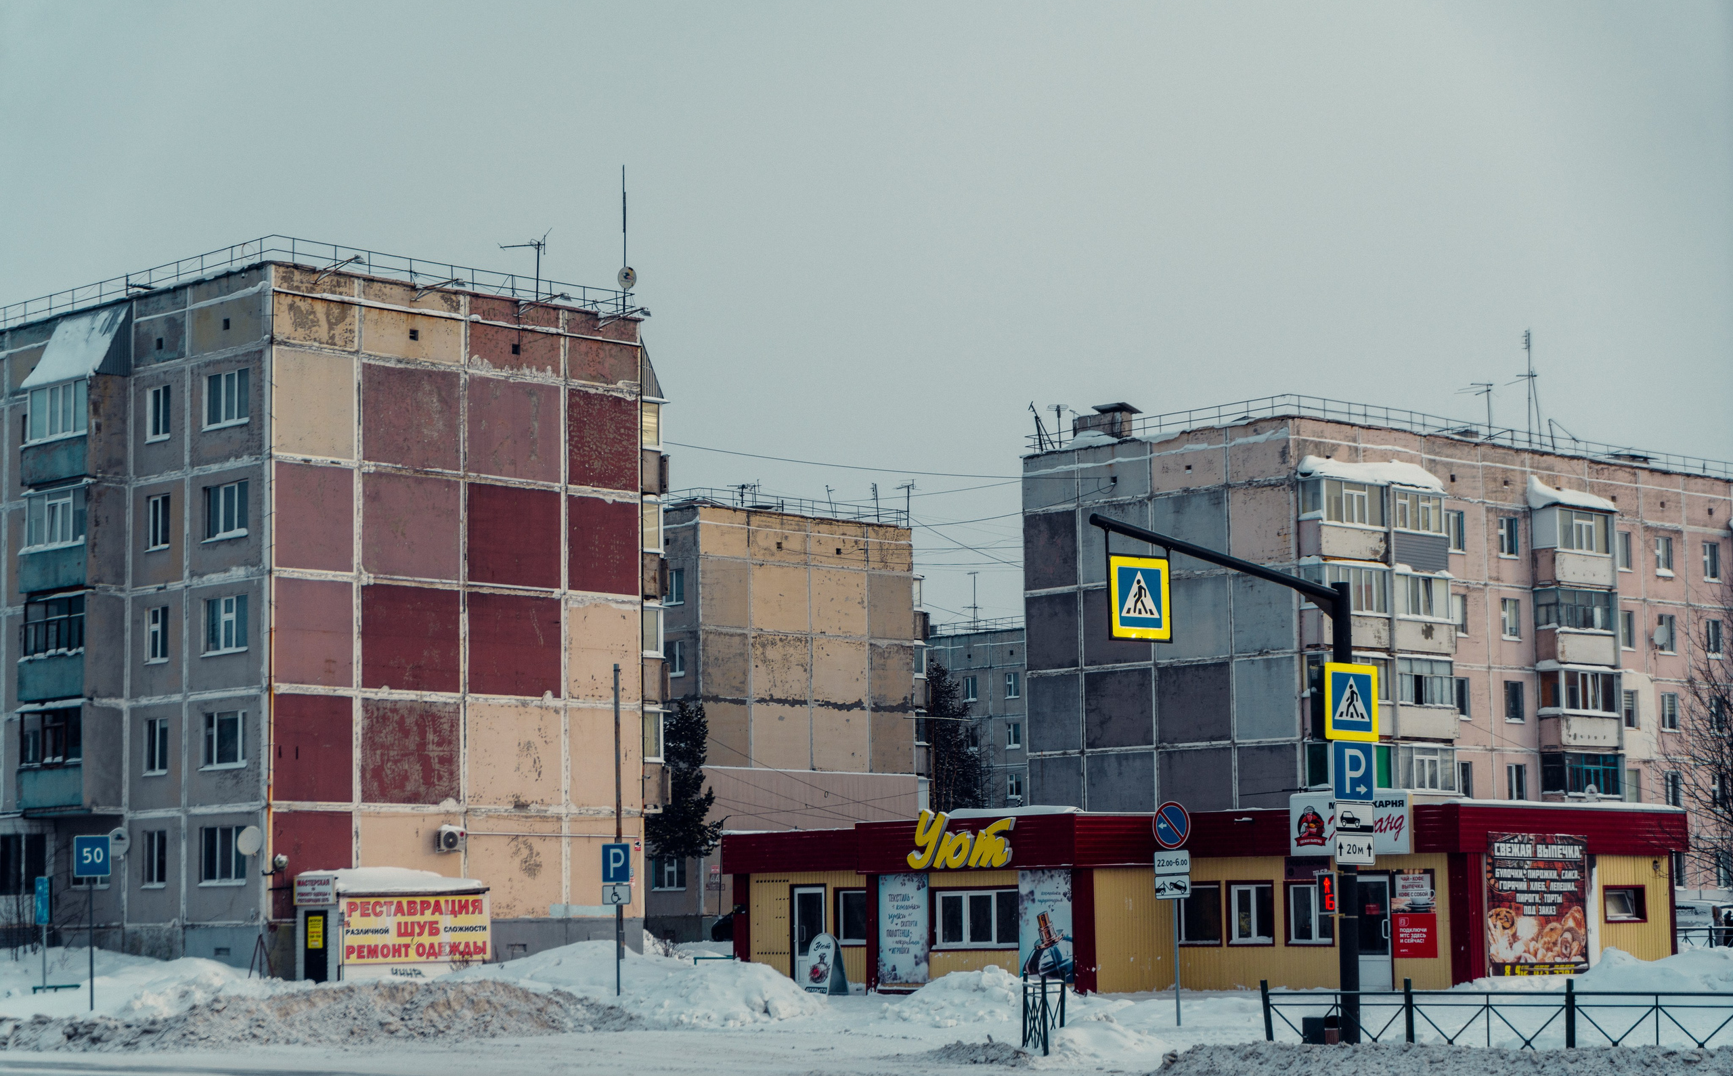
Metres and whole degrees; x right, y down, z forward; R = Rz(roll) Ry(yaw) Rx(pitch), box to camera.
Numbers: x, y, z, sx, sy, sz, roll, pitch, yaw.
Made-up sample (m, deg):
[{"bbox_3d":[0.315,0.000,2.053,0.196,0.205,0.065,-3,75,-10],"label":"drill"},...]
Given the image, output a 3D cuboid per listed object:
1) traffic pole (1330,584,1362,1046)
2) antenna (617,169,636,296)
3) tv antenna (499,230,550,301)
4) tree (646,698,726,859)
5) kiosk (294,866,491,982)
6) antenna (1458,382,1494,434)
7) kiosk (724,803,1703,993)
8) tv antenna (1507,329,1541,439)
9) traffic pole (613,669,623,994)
[{"bbox_3d":[5.710,3.290,40.102,0.230,5.527,0.230,-1,-6,0],"label":"traffic pole"},{"bbox_3d":[-6.655,-8.399,93.067,0.520,3.801,0.450,3,-7,-30],"label":"antenna"},{"bbox_3d":[-9.138,-7.326,90.814,1.250,1.982,0.950,-2,-7,12],"label":"tv antenna"},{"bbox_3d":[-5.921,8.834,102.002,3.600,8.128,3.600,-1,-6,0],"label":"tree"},{"bbox_3d":[-11.674,9.566,82.763,2.000,2.700,4.692,-7,-9,44],"label":"kiosk"},{"bbox_3d":[21.937,-4.579,121.223,1.200,2.018,1.050,0,-6,-6],"label":"antenna"},{"bbox_3d":[6.601,7.270,67.422,15.868,3.400,10.954,-7,-9,43],"label":"kiosk"},{"bbox_3d":[24.059,-5.519,123.111,1.150,4.302,1.100,1,-7,-12],"label":"tv antenna"},{"bbox_3d":[-4.607,5.407,62.502,0.100,6.232,0.100,-7,-9,43],"label":"traffic pole"}]

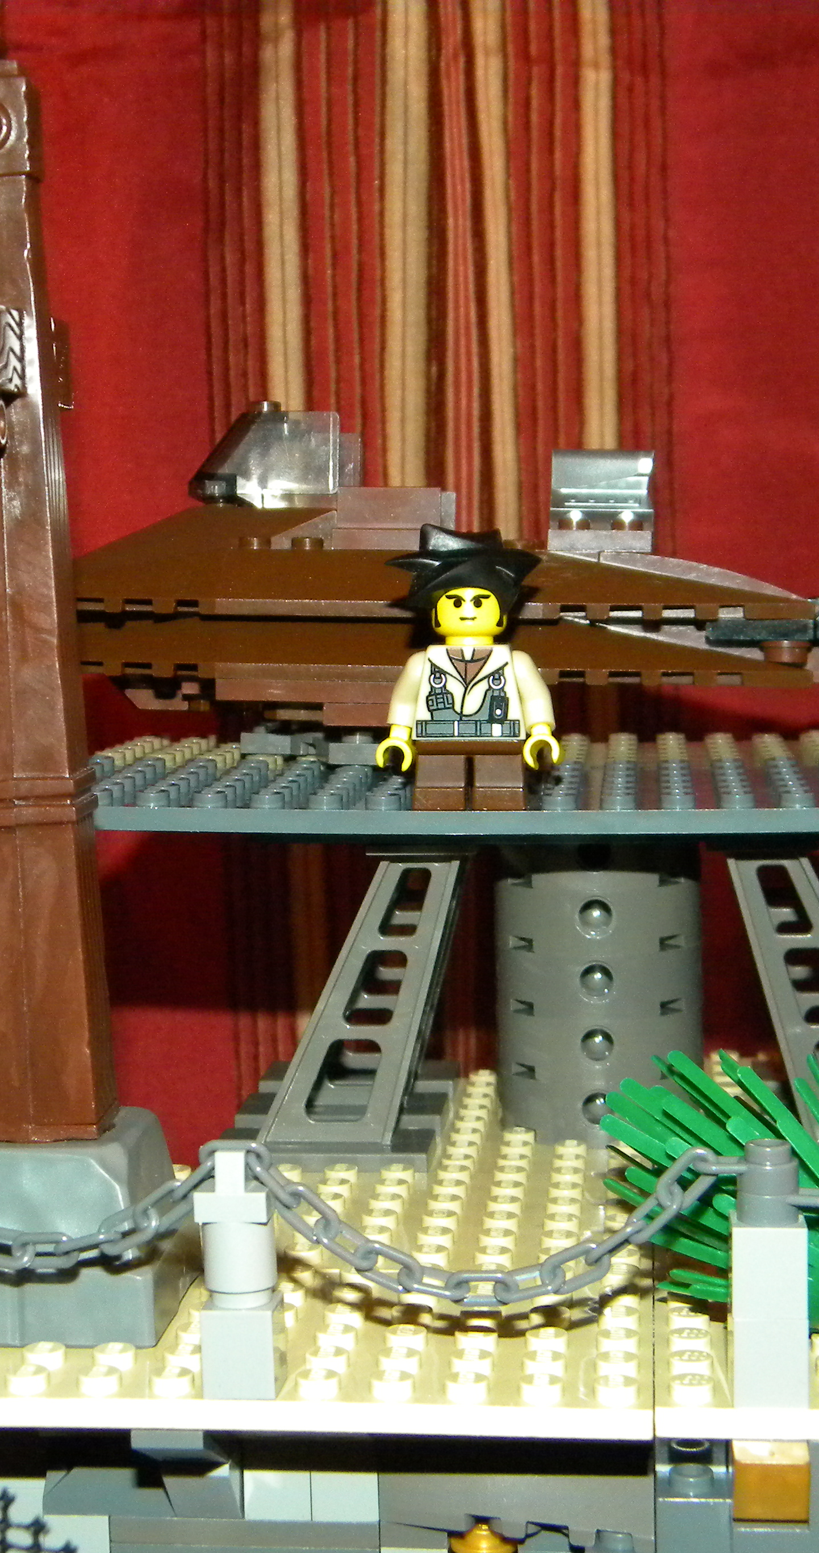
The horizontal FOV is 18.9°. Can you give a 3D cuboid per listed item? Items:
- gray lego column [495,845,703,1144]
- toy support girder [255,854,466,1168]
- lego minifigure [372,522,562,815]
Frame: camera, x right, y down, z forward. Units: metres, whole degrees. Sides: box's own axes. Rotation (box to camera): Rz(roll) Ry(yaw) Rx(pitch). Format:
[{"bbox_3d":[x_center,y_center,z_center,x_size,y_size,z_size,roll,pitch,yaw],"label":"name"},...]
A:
[{"bbox_3d":[0.029,0.031,0.383,0.032,0.048,0.032,-1,5,5],"label":"gray lego column"},{"bbox_3d":[-0.006,0.033,0.370,0.029,0.043,0.026,-1,5,5],"label":"toy support girder"},{"bbox_3d":[0.008,-0.015,0.345,0.025,0.040,0.018,-1,5,5],"label":"lego minifigure"}]

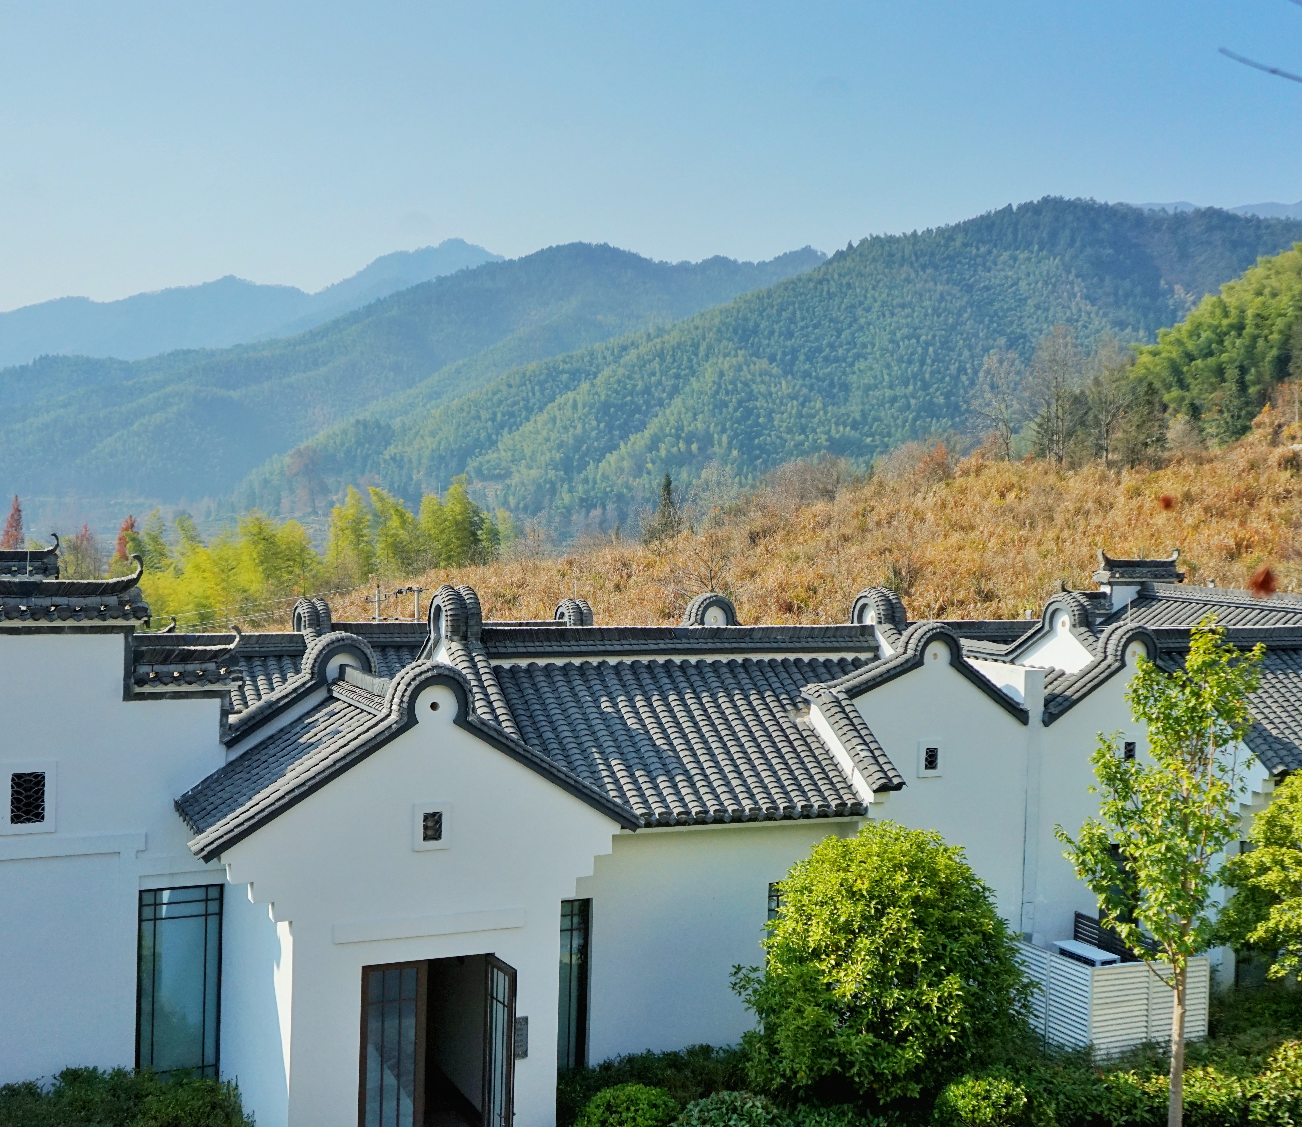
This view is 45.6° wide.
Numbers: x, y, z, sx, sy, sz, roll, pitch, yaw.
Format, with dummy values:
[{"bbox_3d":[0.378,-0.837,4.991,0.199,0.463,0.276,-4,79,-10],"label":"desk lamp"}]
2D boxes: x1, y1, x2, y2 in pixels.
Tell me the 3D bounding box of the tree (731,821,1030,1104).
[{"bbox_3d":[2.602,4.414,17.200,3.200,3.150,3.100,2,1,9],"label":"tree"}]

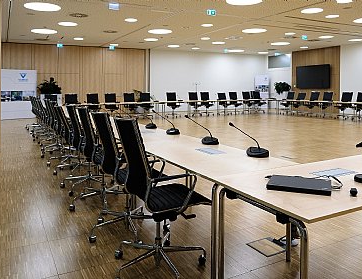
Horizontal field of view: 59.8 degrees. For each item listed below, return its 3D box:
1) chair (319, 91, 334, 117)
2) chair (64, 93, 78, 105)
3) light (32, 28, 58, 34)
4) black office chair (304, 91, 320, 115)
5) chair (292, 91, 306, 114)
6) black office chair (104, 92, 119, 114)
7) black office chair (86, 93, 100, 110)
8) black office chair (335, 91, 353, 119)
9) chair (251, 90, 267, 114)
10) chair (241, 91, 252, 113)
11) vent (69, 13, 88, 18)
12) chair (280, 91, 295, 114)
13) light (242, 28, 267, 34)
[{"bbox_3d":[6.513,-1.588,14.250,0.660,1.100,0.620,-4,9,-29],"label":"chair"},{"bbox_3d":[-4.258,-1.210,12.245,0.600,1.090,0.630,-4,10,-25],"label":"chair"},{"bbox_3d":[-4.834,-3.817,11.150,0.900,0.060,0.900,-5,9,-30],"label":"light"},{"bbox_3d":[6.108,-1.611,14.675,0.630,1.090,0.600,-5,11,-28],"label":"black office chair"},{"bbox_3d":[5.713,-1.718,15.322,0.630,1.090,0.600,-5,11,-28],"label":"chair"},{"bbox_3d":[-2.902,-1.375,13.100,0.620,1.100,0.660,-5,9,-30],"label":"black office chair"},{"bbox_3d":[-3.574,-1.331,12.850,0.620,1.100,0.660,-5,9,-30],"label":"black office chair"},{"bbox_3d":[6.945,-1.384,13.302,0.630,1.090,0.600,-5,11,-28],"label":"black office chair"},{"bbox_3d":[4.017,-1.881,16.100,0.620,1.100,0.660,-5,9,-30],"label":"chair"},{"bbox_3d":[3.384,-1.813,15.700,0.620,1.100,0.660,-5,9,-30],"label":"chair"},{"bbox_3d":[-2.859,-3.463,8.800,0.510,0.060,0.510,0,9,0],"label":"vent"},{"bbox_3d":[5.415,-1.799,15.812,0.630,1.090,0.600,-5,11,-28],"label":"chair"},{"bbox_3d":[2.596,-3.800,11.050,0.900,0.060,0.900,0,8,0],"label":"light"}]

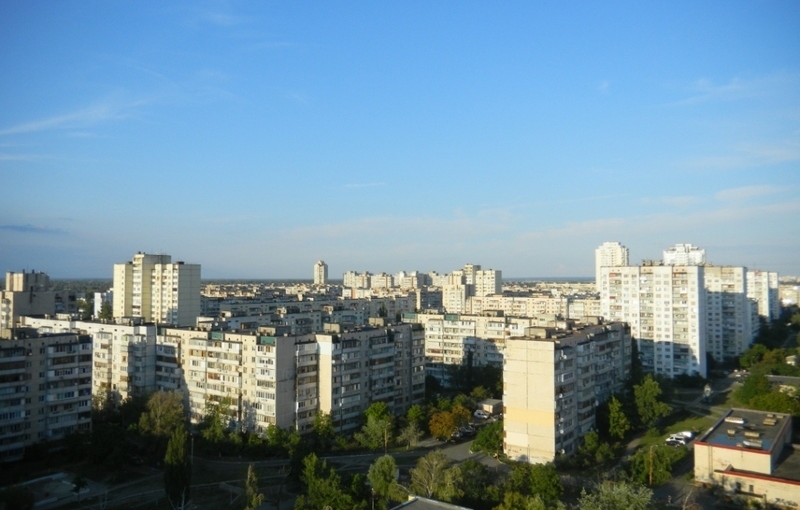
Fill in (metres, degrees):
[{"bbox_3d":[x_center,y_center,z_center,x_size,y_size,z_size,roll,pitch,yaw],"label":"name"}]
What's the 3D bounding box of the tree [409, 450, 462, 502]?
[{"bbox_3d":[6.500,40.928,118.656,8.824,10.070,8.383,0,-2,0],"label":"tree"}]

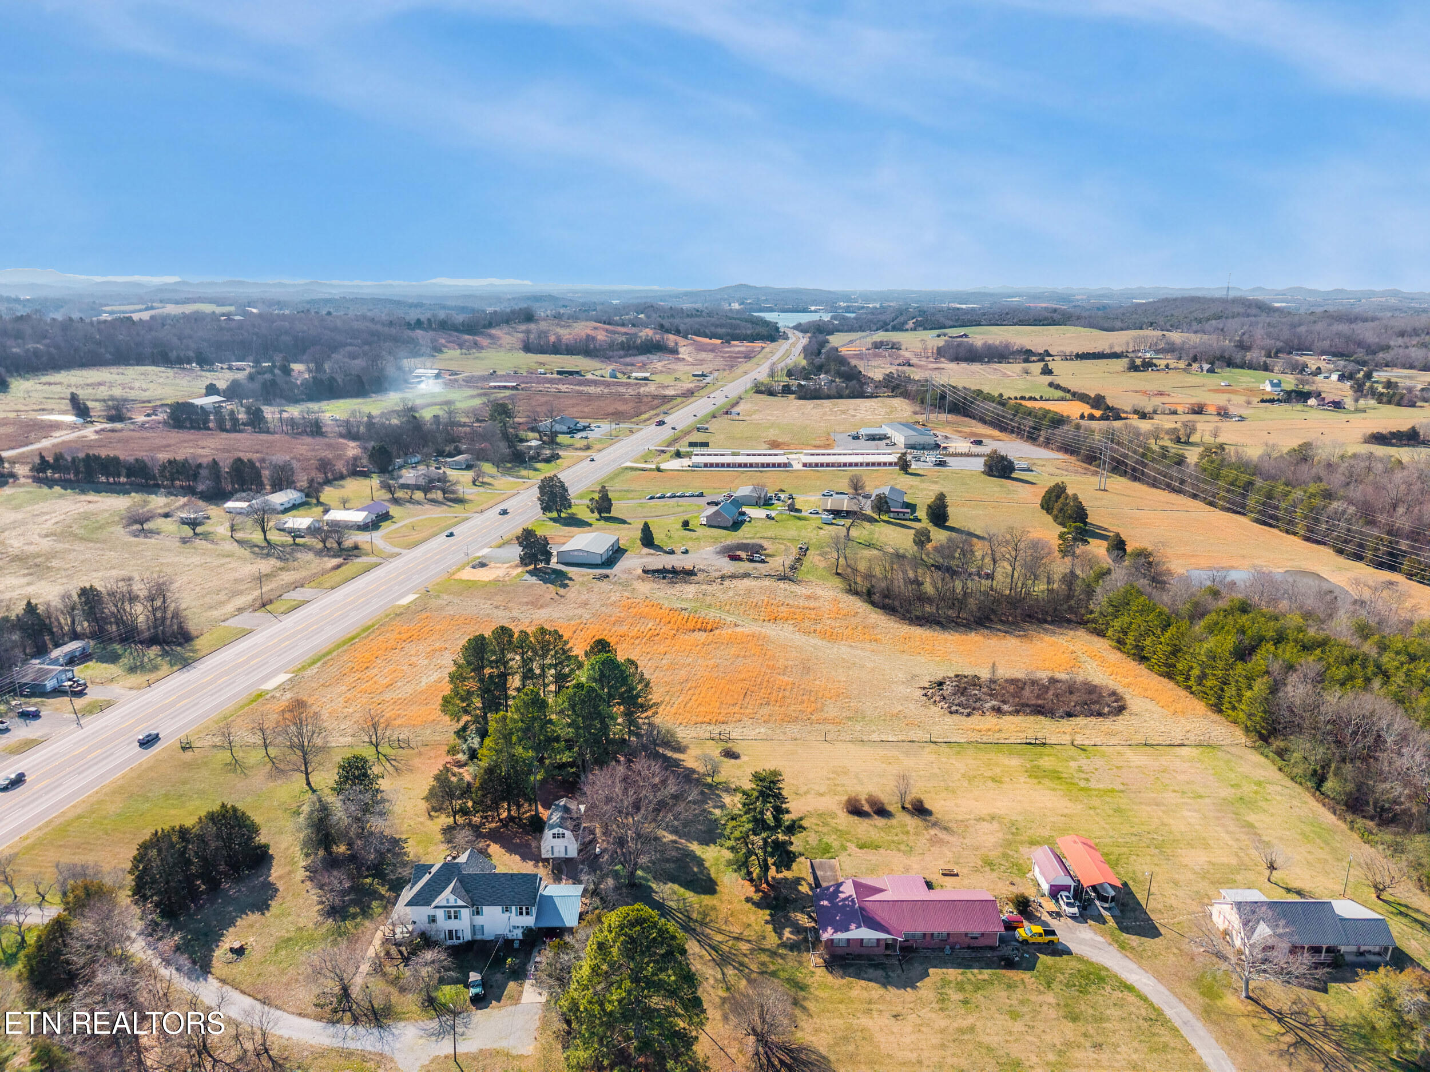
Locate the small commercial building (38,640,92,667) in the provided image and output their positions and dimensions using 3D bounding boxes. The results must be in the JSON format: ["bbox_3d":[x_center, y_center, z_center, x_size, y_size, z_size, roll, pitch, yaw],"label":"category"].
[{"bbox_3d":[-155.100,28.608,236.249,4.500,3.600,11.800,2,14,9],"label":"small commercial building"}]

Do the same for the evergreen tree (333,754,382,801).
[{"bbox_3d":[-64.010,43.177,176.083,8.400,9.600,8.400,0,14,0],"label":"evergreen tree"}]

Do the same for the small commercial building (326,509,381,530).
[{"bbox_3d":[-138.000,-6.992,375.780,15.700,4.800,11.200,2,14,10],"label":"small commercial building"}]

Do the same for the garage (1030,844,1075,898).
[{"bbox_3d":[51.070,50.550,149.630,3.950,3.450,7.900,0,14,1],"label":"garage"}]

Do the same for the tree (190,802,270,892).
[{"bbox_3d":[-72.627,46.006,148.723,10.360,11.700,10.360,0,14,0],"label":"tree"}]

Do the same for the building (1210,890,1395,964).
[{"bbox_3d":[80.100,52.272,135.387,20.300,6.000,12.300,0,14,0],"label":"building"}]

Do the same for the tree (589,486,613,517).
[{"bbox_3d":[-45.069,-13.511,390.502,9.620,13.100,9.620,0,14,0],"label":"tree"}]

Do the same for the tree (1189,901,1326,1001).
[{"bbox_3d":[66.944,52.573,123.236,14.000,11.300,14.000,0,14,0],"label":"tree"}]

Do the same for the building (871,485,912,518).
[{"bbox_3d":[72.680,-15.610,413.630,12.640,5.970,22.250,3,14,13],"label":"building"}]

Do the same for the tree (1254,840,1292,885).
[{"bbox_3d":[86.113,50.333,153.089,5.800,6.900,5.800,0,14,0],"label":"tree"}]

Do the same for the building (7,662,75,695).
[{"bbox_3d":[-151.900,31.478,223.772,9.200,4.100,8.300,2,14,8],"label":"building"}]

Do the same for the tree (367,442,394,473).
[{"bbox_3d":[-164.677,-38.988,486.134,12.800,15.200,12.800,0,14,0],"label":"tree"}]

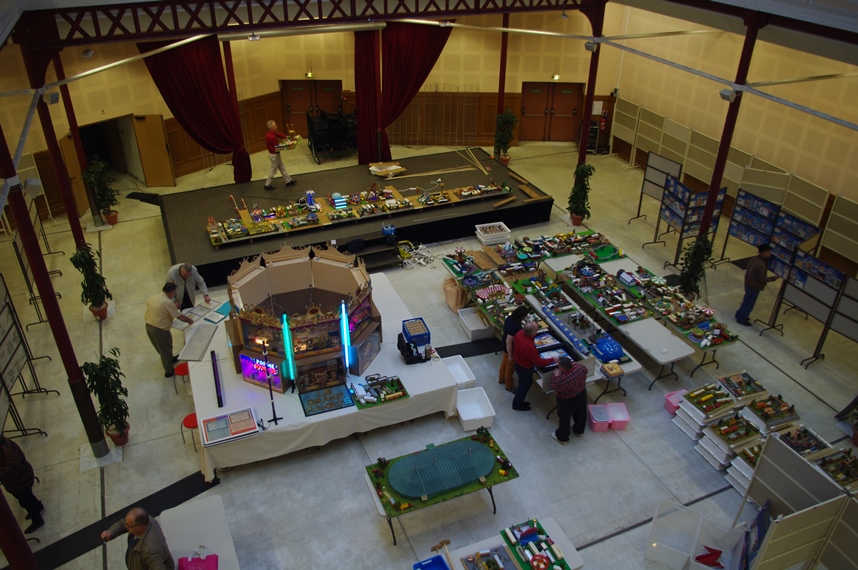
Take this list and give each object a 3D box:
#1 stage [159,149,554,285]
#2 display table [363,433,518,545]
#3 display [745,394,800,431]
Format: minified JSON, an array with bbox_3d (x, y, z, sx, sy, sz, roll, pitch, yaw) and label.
[{"bbox_3d":[-1.908,-2.122,17.764,9.900,0.620,4.700,-12,32,-22],"label":"stage"},{"bbox_3d":[0.147,2.731,8.511,1.800,0.870,0.870,-12,33,-21],"label":"display table"},{"bbox_3d":[5.312,1.916,9.870,0.610,0.150,0.500,-8,32,-16],"label":"display"}]

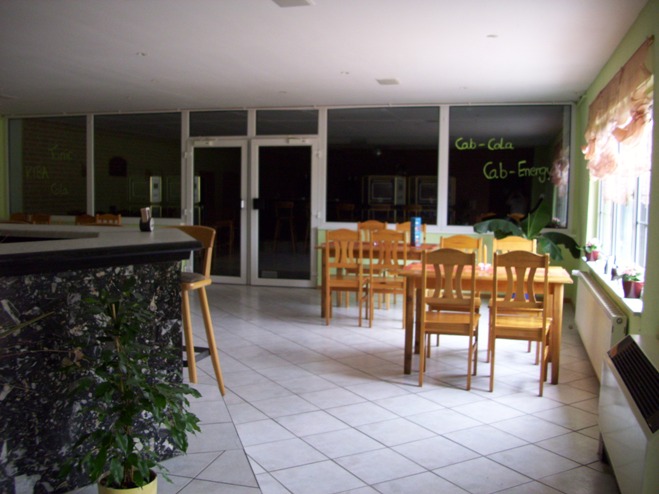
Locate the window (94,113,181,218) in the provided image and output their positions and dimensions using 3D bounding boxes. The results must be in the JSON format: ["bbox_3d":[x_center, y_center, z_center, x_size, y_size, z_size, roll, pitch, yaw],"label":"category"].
[{"bbox_3d":[-2.842,-1.185,9.491,1.458,1.520,0.082,2,5,15],"label":"window"}]

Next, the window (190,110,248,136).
[{"bbox_3d":[-1.548,-1.721,9.066,0.900,0.360,0.070,2,5,15],"label":"window"}]

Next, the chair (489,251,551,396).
[{"bbox_3d":[1.285,0.477,4.351,0.439,0.959,0.500,2,5,16],"label":"chair"}]

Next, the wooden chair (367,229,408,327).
[{"bbox_3d":[0.588,0.301,6.348,0.420,0.955,0.500,1,5,10],"label":"wooden chair"}]

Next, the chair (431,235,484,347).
[{"bbox_3d":[1.040,0.395,5.276,0.420,0.955,0.500,2,5,13],"label":"chair"}]

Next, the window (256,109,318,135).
[{"bbox_3d":[-0.566,-1.688,8.794,0.900,0.360,0.070,2,5,15],"label":"window"}]

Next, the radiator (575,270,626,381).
[{"bbox_3d":[1.927,0.546,4.651,0.102,0.479,2.162,2,5,16],"label":"radiator"}]

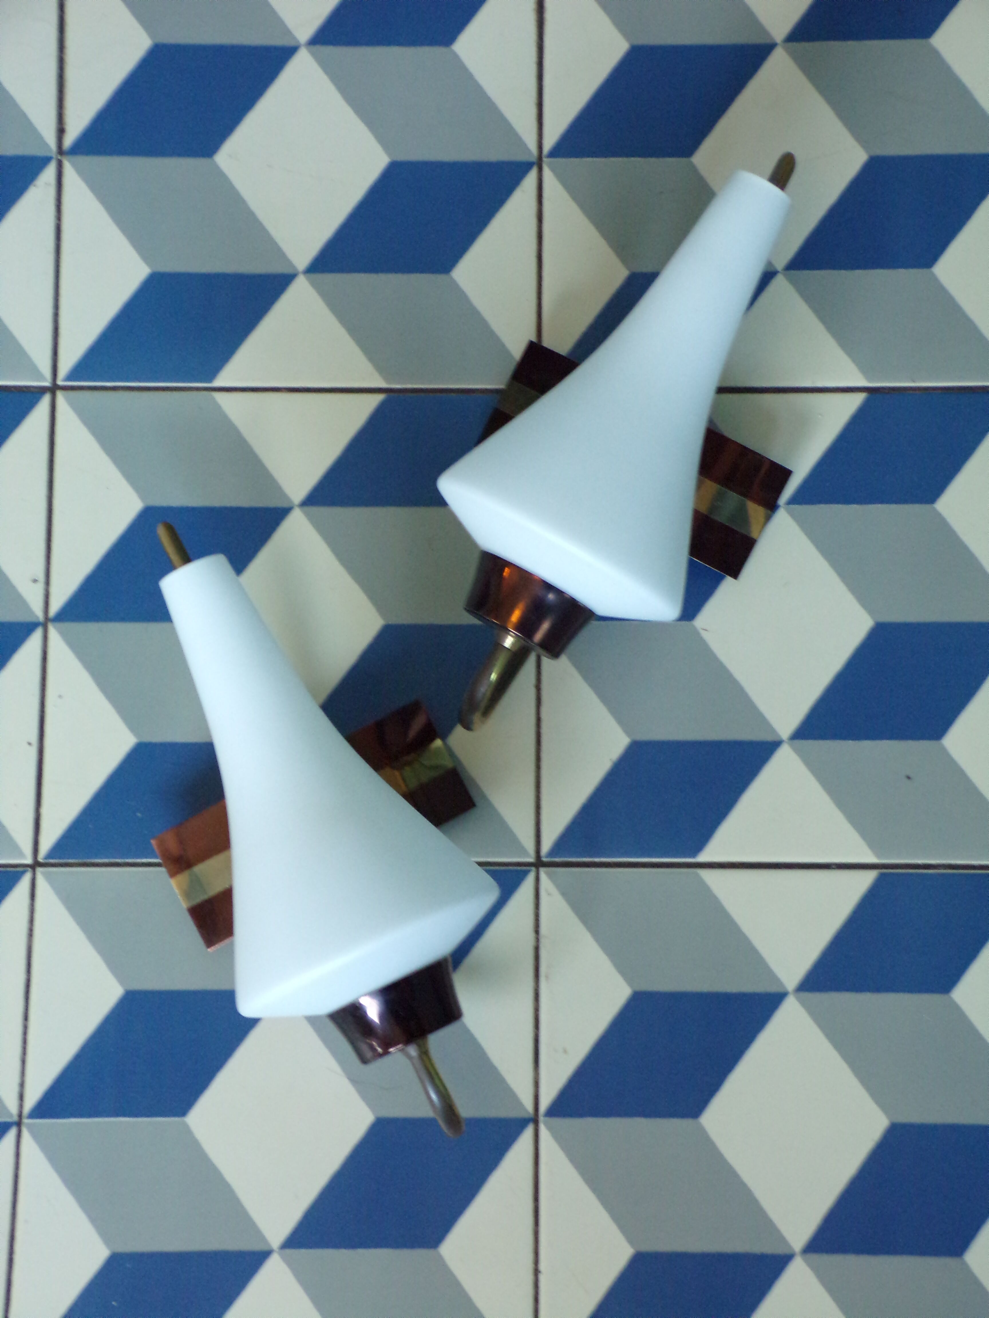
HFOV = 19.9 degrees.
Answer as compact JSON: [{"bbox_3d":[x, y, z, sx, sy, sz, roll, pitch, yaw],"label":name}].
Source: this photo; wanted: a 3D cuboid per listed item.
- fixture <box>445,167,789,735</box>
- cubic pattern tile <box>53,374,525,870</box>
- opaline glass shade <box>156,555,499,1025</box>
[{"bbox_3d":[0.054,-0.092,1.099,0.122,0.138,0.271,29,87,7],"label":"fixture"},{"bbox_3d":[-0.083,-0.015,1.162,0.200,0.010,0.200,0,78,1],"label":"cubic pattern tile"},{"bbox_3d":[-0.077,0.044,1.054,0.106,0.106,0.180,-25,84,-4],"label":"opaline glass shade"}]

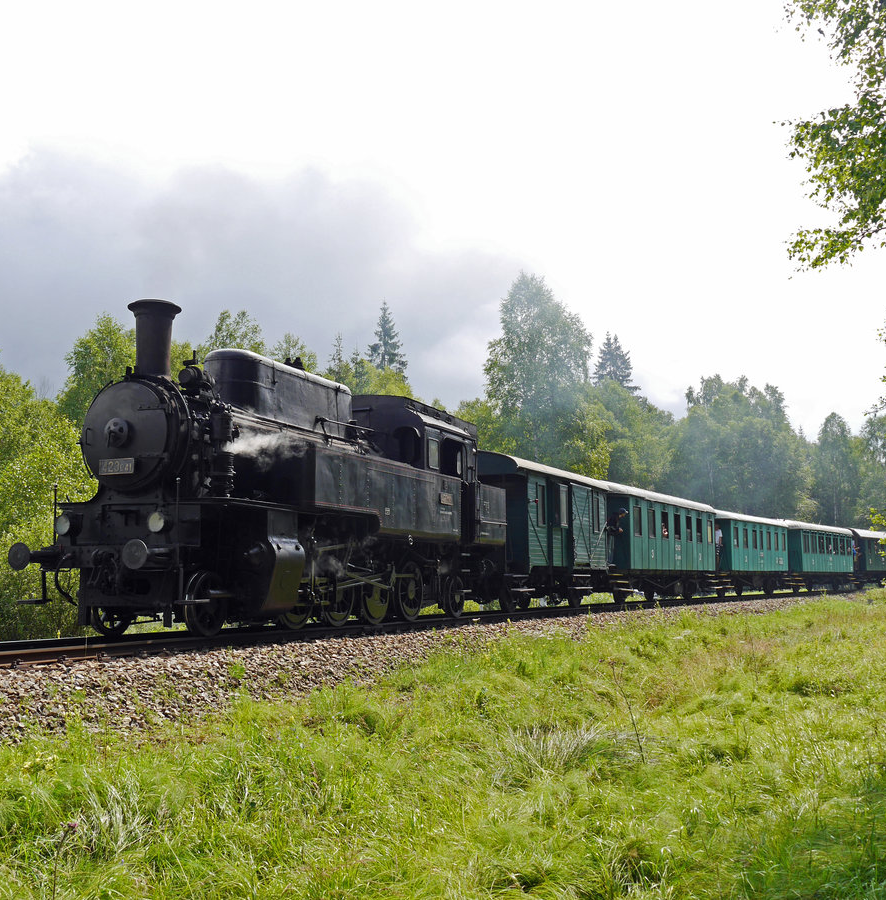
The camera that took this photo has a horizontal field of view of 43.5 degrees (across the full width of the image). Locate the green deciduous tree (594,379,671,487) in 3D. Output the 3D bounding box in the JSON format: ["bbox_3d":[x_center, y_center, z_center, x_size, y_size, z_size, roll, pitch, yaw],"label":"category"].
[{"bbox_3d":[9.918,2.127,57.293,4.500,11.610,4.500,0,-7,0],"label":"green deciduous tree"}]

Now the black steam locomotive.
[{"bbox_3d":[-2.135,0.766,19.385,3.000,4.520,12.400,-3,-8,22],"label":"black steam locomotive"}]

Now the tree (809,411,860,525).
[{"bbox_3d":[31.776,4.242,89.106,4.400,14.680,4.400,0,-7,0],"label":"tree"}]

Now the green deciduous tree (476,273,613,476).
[{"bbox_3d":[4.232,-0.427,47.110,5.800,14.620,5.800,0,-7,0],"label":"green deciduous tree"}]

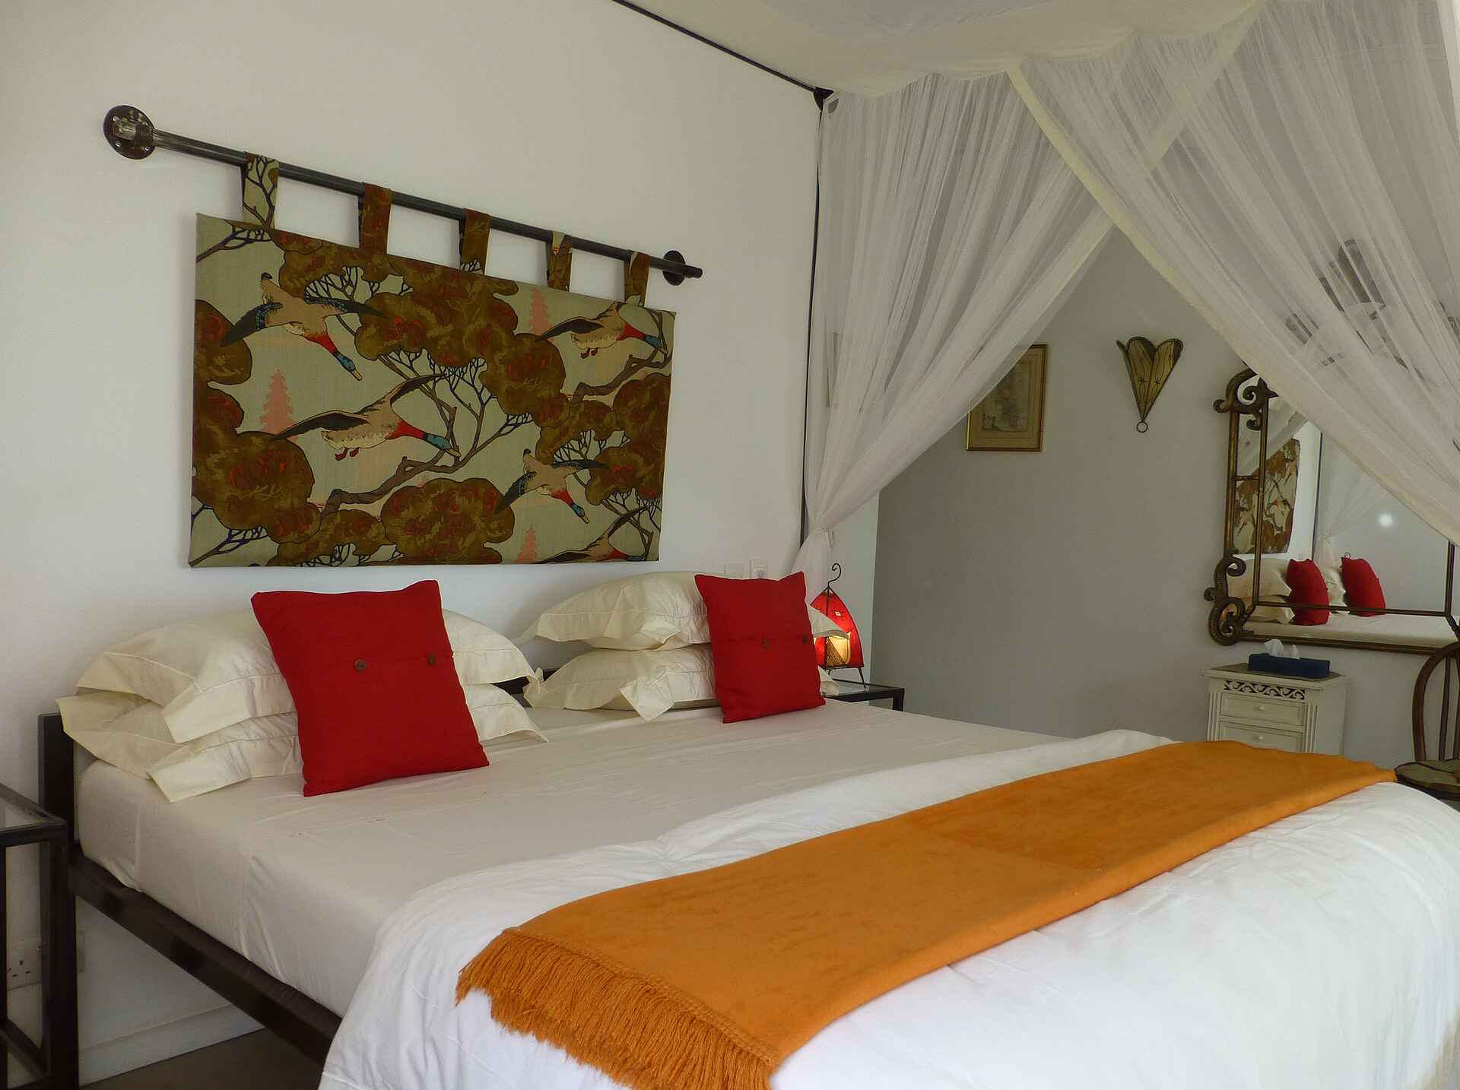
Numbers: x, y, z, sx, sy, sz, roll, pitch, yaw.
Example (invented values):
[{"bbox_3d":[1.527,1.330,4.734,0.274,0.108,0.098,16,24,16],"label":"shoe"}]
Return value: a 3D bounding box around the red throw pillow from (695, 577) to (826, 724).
[{"bbox_3d":[0.100,0.283,2.940,0.132,0.416,0.415,-20,-13,40],"label":"red throw pillow"}]

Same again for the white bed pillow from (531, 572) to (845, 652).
[{"bbox_3d":[-0.103,0.177,3.059,0.457,0.189,0.860,4,3,42],"label":"white bed pillow"}]

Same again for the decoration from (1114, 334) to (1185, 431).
[{"bbox_3d":[1.391,-0.534,3.355,0.213,0.308,0.085,4,3,38],"label":"decoration"}]

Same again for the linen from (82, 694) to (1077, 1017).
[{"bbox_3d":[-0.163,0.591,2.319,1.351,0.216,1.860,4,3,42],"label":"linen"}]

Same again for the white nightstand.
[{"bbox_3d":[1.615,0.823,3.006,0.325,0.869,0.370,4,3,42],"label":"white nightstand"}]

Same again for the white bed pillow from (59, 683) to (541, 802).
[{"bbox_3d":[-0.928,0.400,2.298,0.457,0.167,0.870,4,3,42],"label":"white bed pillow"}]

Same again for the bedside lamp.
[{"bbox_3d":[0.359,0.291,3.565,0.193,0.432,0.190,4,3,42],"label":"bedside lamp"}]

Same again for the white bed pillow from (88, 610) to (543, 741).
[{"bbox_3d":[-0.915,0.262,2.288,0.457,0.194,0.860,4,3,42],"label":"white bed pillow"}]

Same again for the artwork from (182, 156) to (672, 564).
[{"bbox_3d":[-0.690,-0.419,2.736,1.390,0.923,0.051,0,3,-44],"label":"artwork"}]

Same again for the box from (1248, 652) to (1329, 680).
[{"bbox_3d":[1.697,0.364,3.054,0.208,0.051,0.100,4,3,42],"label":"box"}]

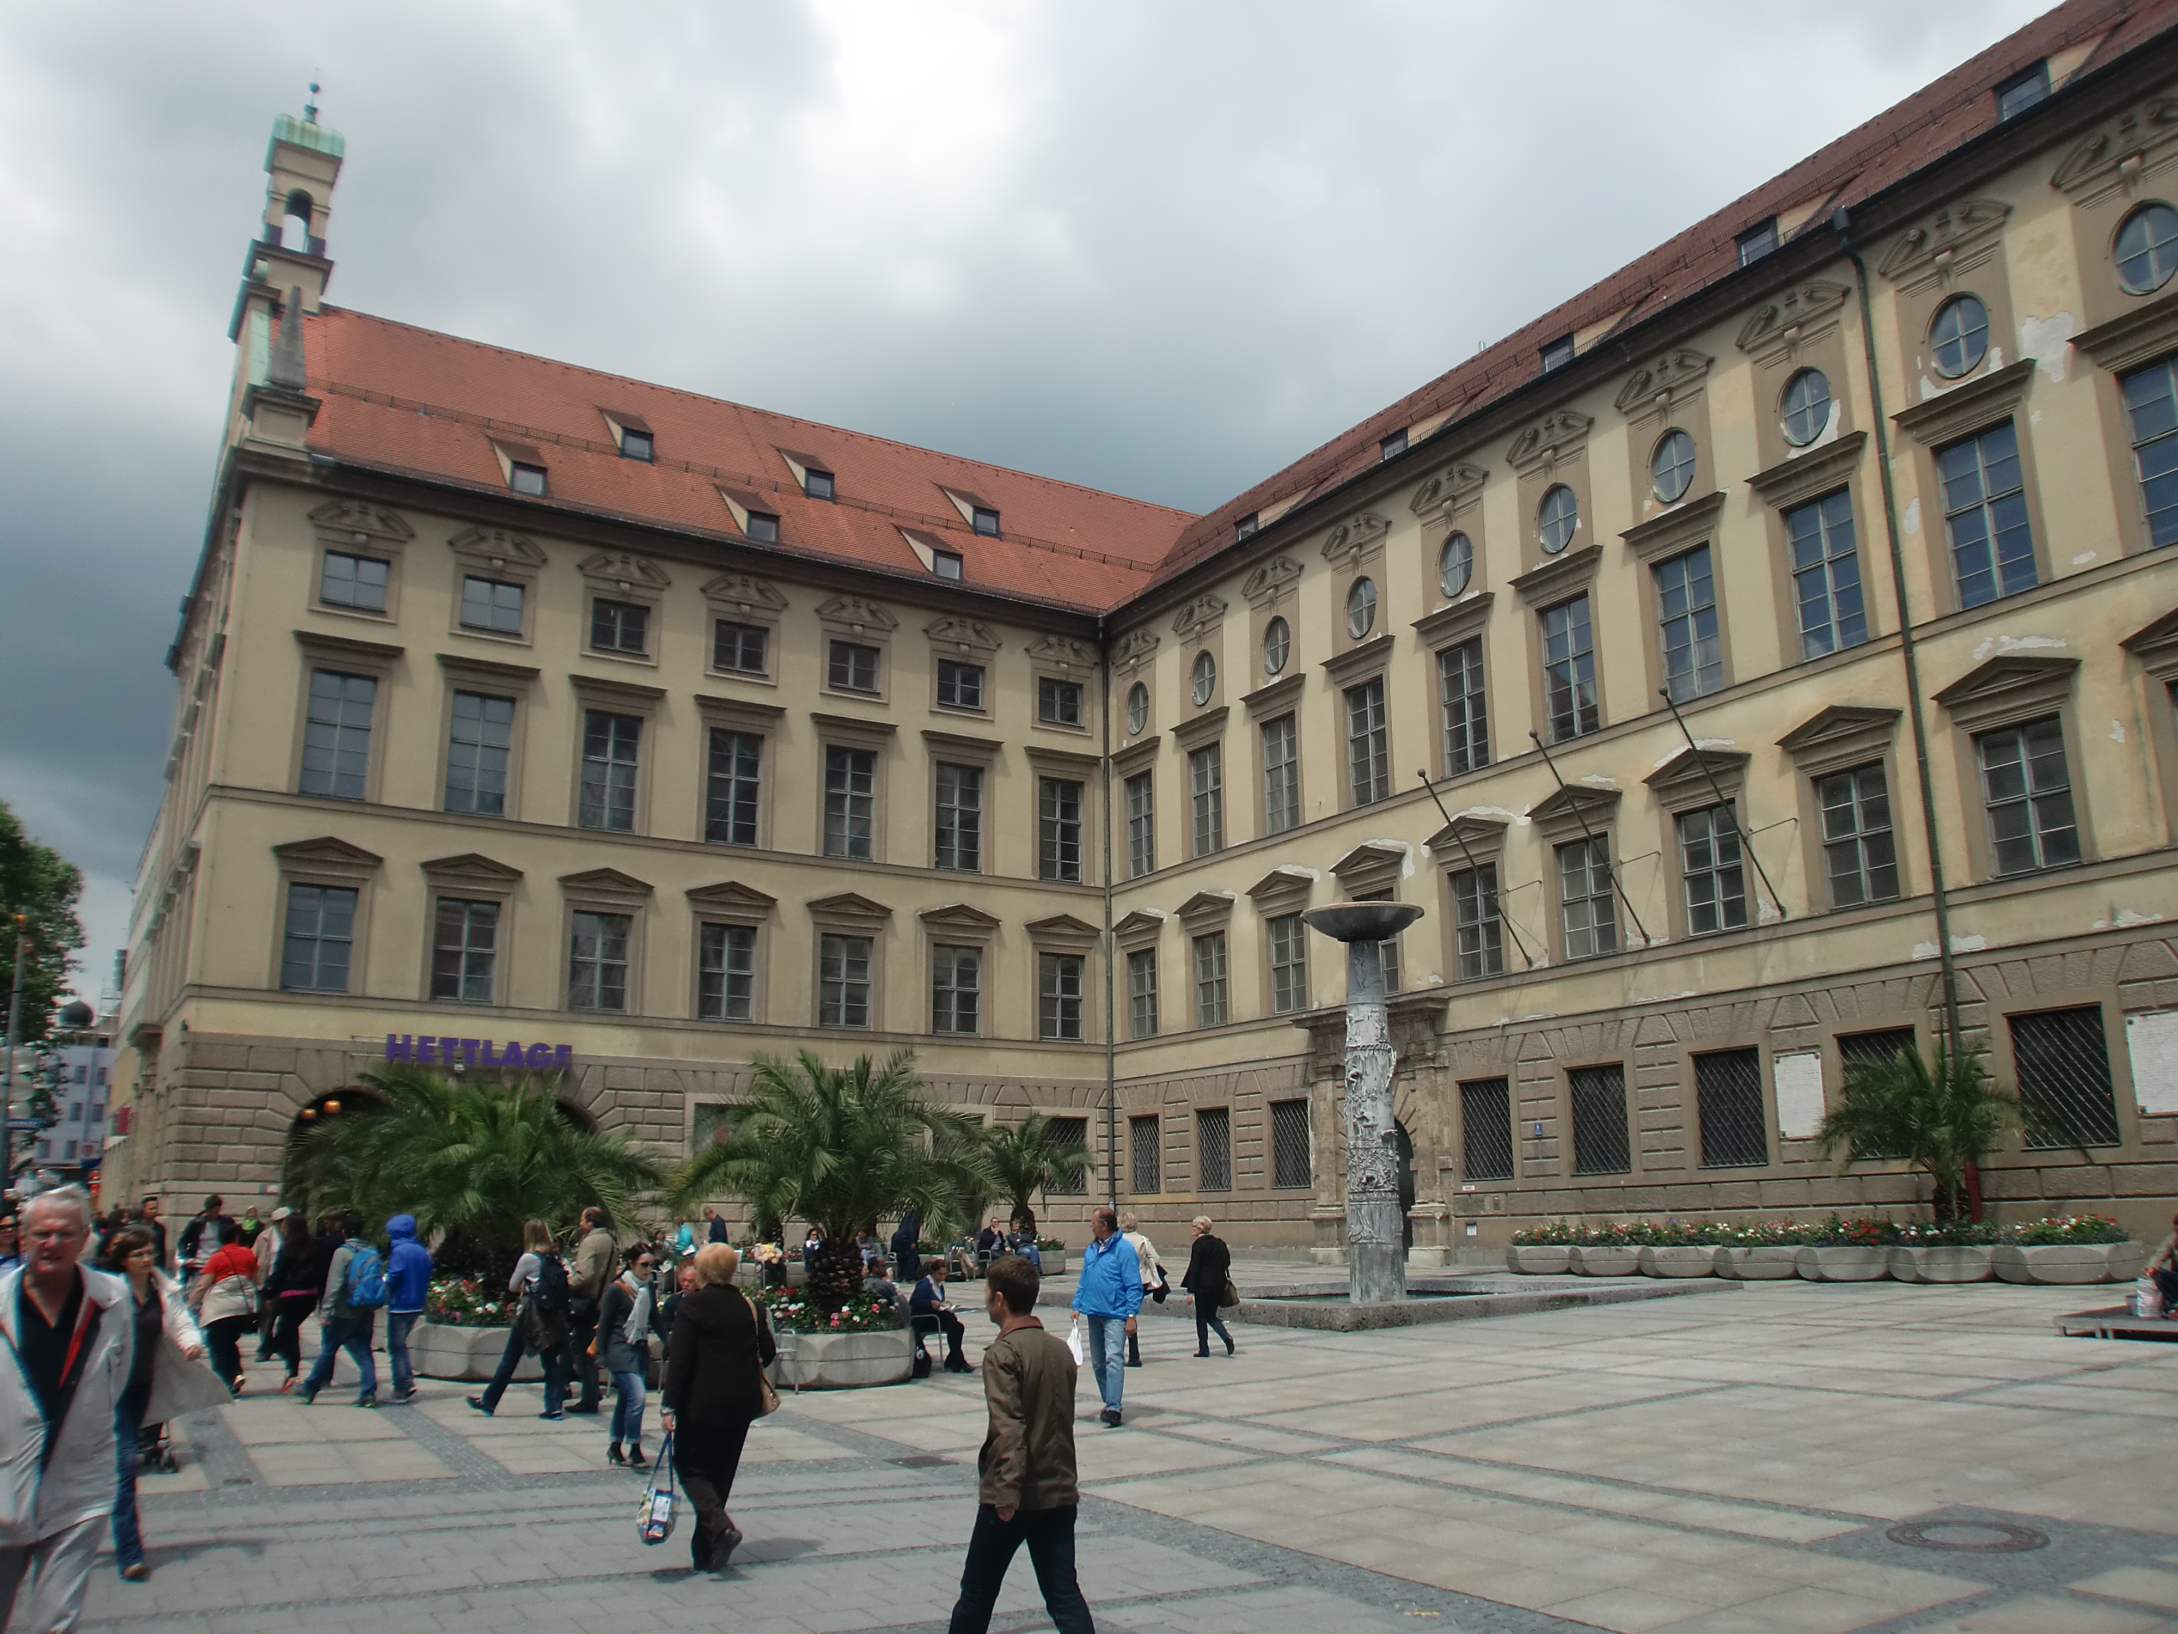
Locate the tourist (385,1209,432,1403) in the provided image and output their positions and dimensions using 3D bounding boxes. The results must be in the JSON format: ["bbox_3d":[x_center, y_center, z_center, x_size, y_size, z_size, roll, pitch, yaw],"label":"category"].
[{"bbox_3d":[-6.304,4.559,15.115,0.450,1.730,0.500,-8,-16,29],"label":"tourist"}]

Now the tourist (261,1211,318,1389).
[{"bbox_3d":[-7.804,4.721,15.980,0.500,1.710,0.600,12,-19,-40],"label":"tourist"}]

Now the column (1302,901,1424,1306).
[{"bbox_3d":[4.407,4.514,26.098,1.850,6.316,1.850,-3,-14,9],"label":"column"}]

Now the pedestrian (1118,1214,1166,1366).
[{"bbox_3d":[0.539,5.245,18.172,0.550,1.654,0.520,9,-16,-34],"label":"pedestrian"}]

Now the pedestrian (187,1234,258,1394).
[{"bbox_3d":[-8.257,4.694,15.642,0.600,1.640,0.550,10,-18,-37],"label":"pedestrian"}]

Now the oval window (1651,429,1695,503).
[{"bbox_3d":[11.855,-7.125,33.237,0.270,1.620,1.100,8,-17,-31],"label":"oval window"}]

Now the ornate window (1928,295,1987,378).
[{"bbox_3d":[15.049,-8.311,28.285,0.270,1.620,1.100,8,-17,-31],"label":"ornate window"}]

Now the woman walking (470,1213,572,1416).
[{"bbox_3d":[-4.945,4.346,14.150,0.800,1.680,0.520,-8,-16,29],"label":"woman walking"}]

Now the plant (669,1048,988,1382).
[{"bbox_3d":[-2.781,4.254,17.476,3.250,3.450,3.100,0,-14,0],"label":"plant"}]

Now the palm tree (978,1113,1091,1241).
[{"bbox_3d":[-1.482,8.596,39.043,3.100,2.975,3.100,0,-13,-2],"label":"palm tree"}]

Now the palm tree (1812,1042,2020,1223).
[{"bbox_3d":[13.976,5.364,27.509,3.400,2.999,3.400,-7,-15,26],"label":"palm tree"}]

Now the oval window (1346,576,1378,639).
[{"bbox_3d":[7.300,-5.570,43.700,0.250,1.760,1.150,8,-16,-32],"label":"oval window"}]

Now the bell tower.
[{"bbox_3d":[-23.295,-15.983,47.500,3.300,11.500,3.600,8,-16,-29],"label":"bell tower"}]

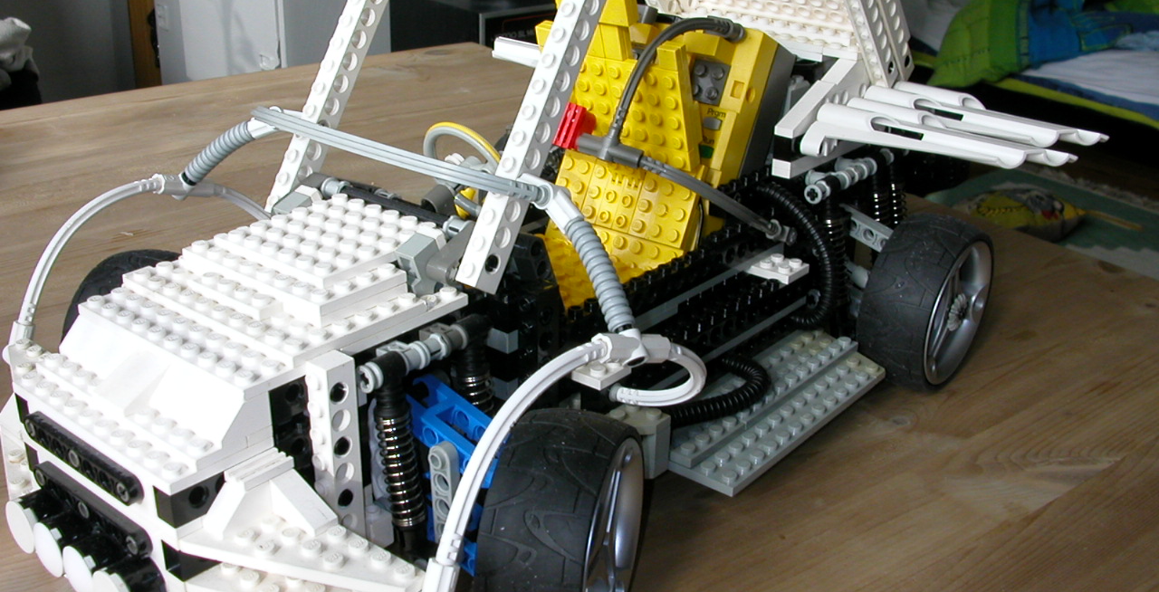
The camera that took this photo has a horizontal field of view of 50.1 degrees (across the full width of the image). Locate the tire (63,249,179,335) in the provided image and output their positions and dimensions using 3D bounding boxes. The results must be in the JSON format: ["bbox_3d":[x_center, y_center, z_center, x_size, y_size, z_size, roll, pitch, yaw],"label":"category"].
[{"bbox_3d":[-0.153,0.020,0.448,0.029,0.070,0.070,8,25,16],"label":"tire"}]

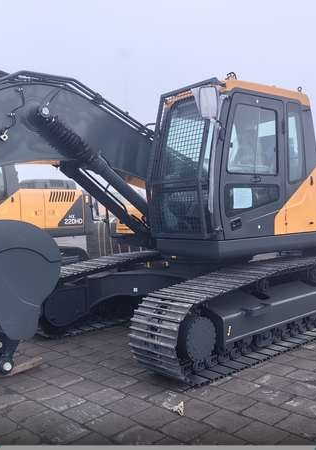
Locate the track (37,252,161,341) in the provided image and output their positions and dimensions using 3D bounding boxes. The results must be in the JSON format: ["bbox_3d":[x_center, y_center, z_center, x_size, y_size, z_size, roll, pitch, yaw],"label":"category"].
[{"bbox_3d":[-0.105,0.869,7.269,4.483,0.905,0.601,-3,3,-44],"label":"track"}]

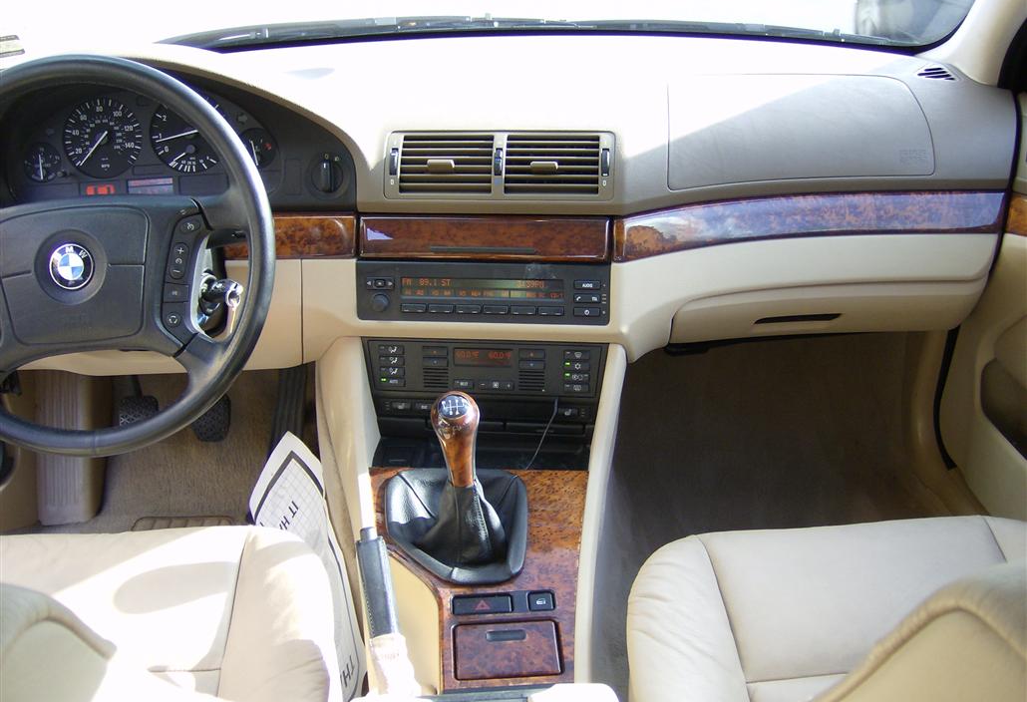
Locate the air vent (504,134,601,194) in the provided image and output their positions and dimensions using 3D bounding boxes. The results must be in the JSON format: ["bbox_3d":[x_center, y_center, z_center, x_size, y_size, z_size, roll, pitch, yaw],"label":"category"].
[{"bbox_3d":[0.044,-0.209,1.200,0.109,0.065,0.030,1,8,5],"label":"air vent"}]

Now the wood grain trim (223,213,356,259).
[{"bbox_3d":[-0.255,-0.131,1.216,0.157,0.050,0.022,0,9,3],"label":"wood grain trim"}]

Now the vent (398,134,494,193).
[{"bbox_3d":[-0.075,-0.211,1.210,0.108,0.066,0.030,1,8,5],"label":"vent"}]

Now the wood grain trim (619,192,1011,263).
[{"bbox_3d":[0.345,-0.154,1.257,0.498,0.060,0.096,-5,9,-9],"label":"wood grain trim"}]

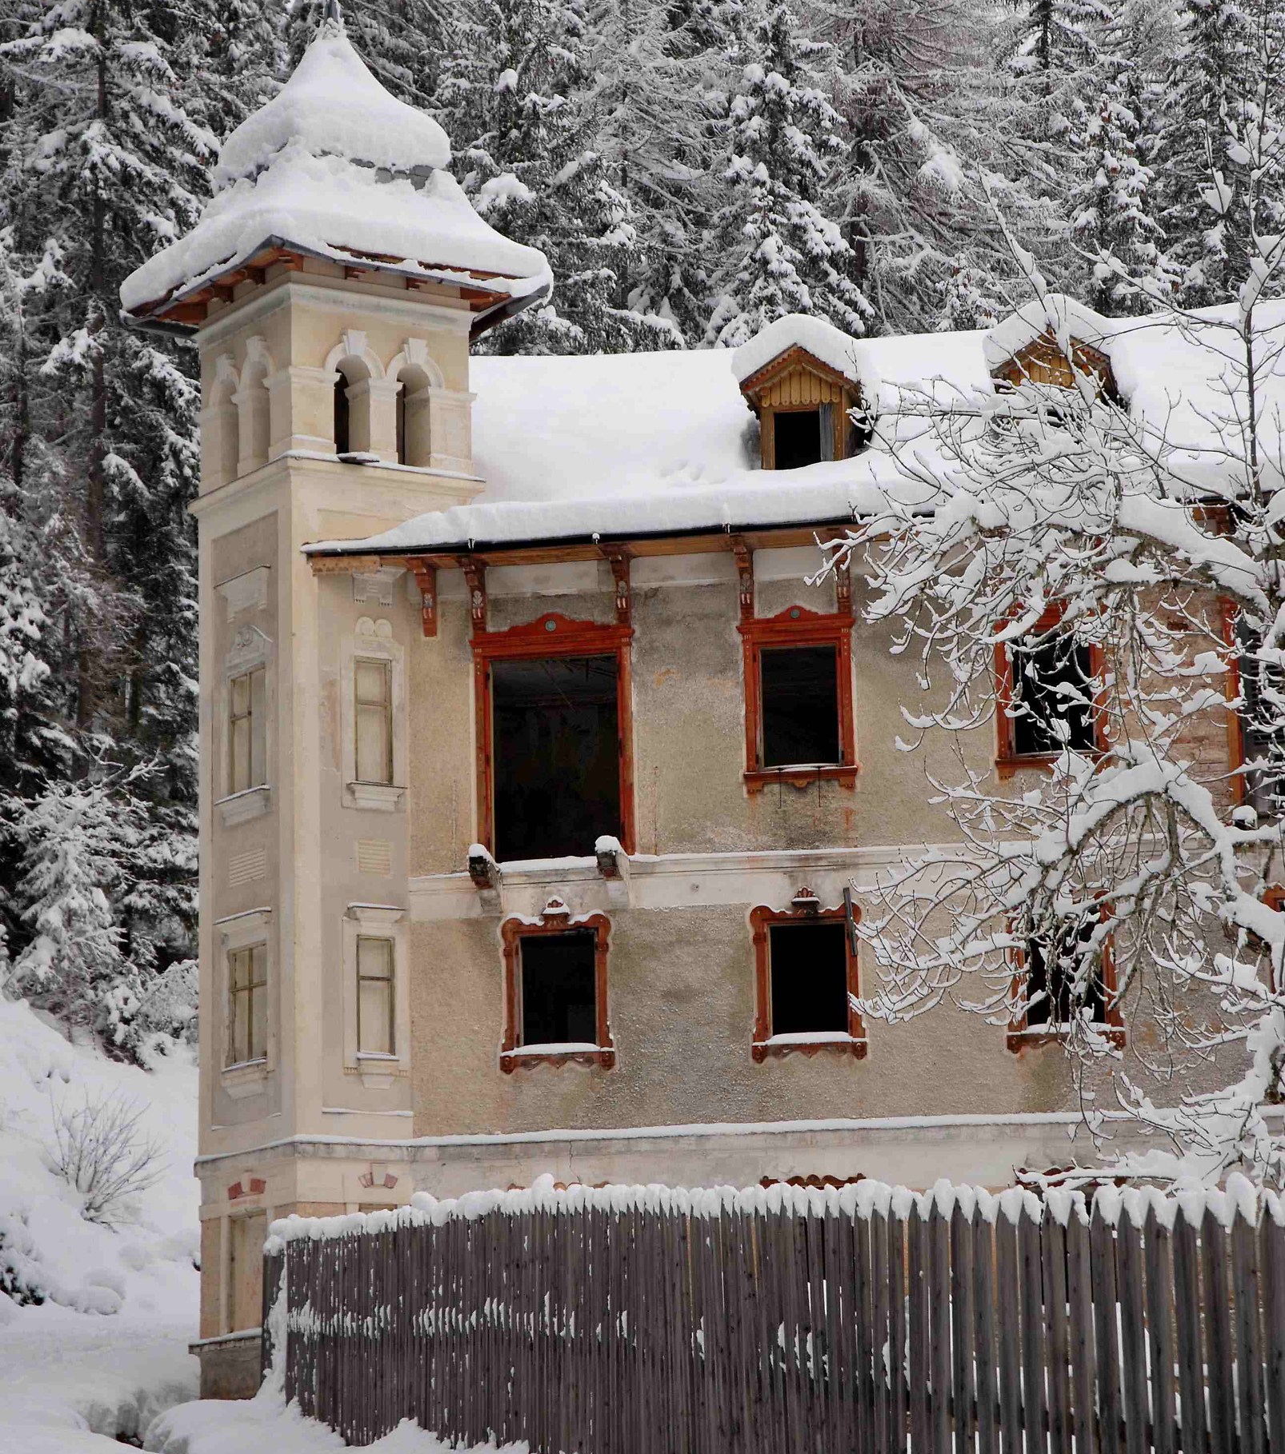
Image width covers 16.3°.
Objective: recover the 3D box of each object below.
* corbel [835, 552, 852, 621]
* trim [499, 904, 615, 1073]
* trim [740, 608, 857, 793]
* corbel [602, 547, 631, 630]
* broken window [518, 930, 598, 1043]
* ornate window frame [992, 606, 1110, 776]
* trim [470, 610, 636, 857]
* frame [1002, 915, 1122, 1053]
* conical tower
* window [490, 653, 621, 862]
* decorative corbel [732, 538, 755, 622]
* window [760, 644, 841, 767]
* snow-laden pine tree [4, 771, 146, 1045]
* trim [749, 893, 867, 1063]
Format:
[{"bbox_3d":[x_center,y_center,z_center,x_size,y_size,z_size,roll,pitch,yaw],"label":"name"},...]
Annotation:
[{"bbox_3d":[2.263,-1.749,51.856,0.202,0.851,0.650,-4,-12,11],"label":"corbel"},{"bbox_3d":[-1.039,3.118,53.786,1.409,2.071,0.200,-3,-12,8],"label":"trim"},{"bbox_3d":[1.813,-0.339,51.971,1.296,2.113,0.220,-4,-12,11],"label":"trim"},{"bbox_3d":[-0.306,-1.653,52.381,0.221,0.843,0.650,-4,-12,11],"label":"corbel"},{"bbox_3d":[-1.009,3.140,53.829,0.948,1.416,0.200,-3,-12,8],"label":"broken window"},{"bbox_3d":[4.678,-0.447,51.385,1.221,2.075,0.220,-4,-12,11],"label":"ornate window frame"},{"bbox_3d":[-1.051,0.097,52.490,1.901,2.815,0.220,-4,-12,11],"label":"trim"},{"bbox_3d":[4.769,2.782,50.707,1.250,1.738,0.220,-4,-12,11],"label":"frame"},{"bbox_3d":[-3.776,-0.539,55.686,3.920,17.507,3.920,6,-14,-32],"label":"conical tower"},{"bbox_3d":[-1.052,0.367,54.391,1.576,2.560,0.220,-3,-12,8],"label":"window"},{"bbox_3d":[1.224,-1.755,54.135,0.200,0.850,0.640,-3,-12,8],"label":"decorative corbel"},{"bbox_3d":[1.897,-0.255,54.061,0.981,1.496,0.200,-3,-12,8],"label":"window"},{"bbox_3d":[-8.616,2.740,68.000,2.160,4.056,2.160,-1,-12,0],"label":"snow-laden pine tree"},{"bbox_3d":[1.884,2.858,51.304,1.267,1.880,0.220,-4,-12,11],"label":"trim"}]

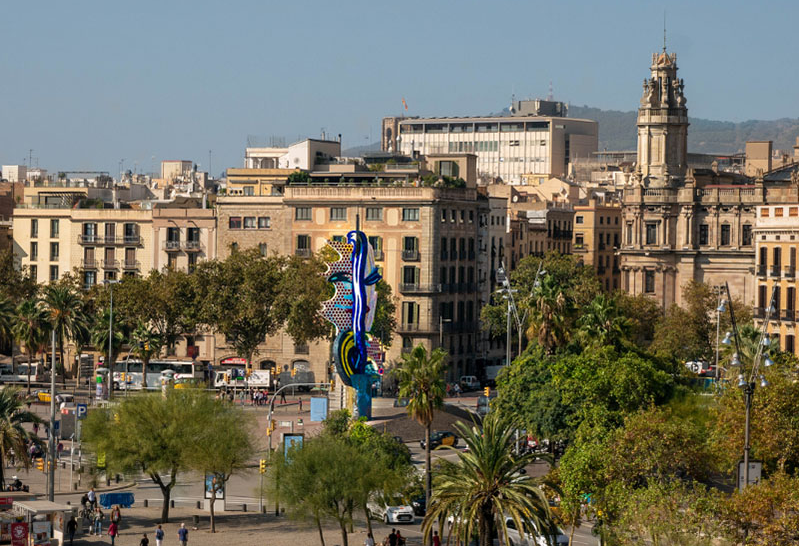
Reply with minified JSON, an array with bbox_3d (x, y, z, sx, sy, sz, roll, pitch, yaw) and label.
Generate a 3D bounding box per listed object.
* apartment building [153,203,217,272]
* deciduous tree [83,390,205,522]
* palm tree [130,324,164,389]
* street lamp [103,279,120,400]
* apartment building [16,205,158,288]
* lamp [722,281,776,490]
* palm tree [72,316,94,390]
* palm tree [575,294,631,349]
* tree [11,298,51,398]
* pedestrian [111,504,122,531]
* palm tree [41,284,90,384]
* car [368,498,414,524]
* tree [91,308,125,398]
[{"bbox_3d":[-26.422,2.933,379.940,9.500,24.200,13.000,1,0,24],"label":"apartment building"},{"bbox_3d":[-15.740,11.385,170.981,7.200,7.900,6.800,1,0,0],"label":"deciduous tree"},{"bbox_3d":[-28.751,9.712,314.931,3.700,8.100,3.700,1,1,0],"label":"palm tree"},{"bbox_3d":[-32.800,7.577,315.967,2.100,13.600,0.500,1,0,0],"label":"street lamp"},{"bbox_3d":[-39.217,2.508,372.186,20.400,23.000,15.000,1,0,18],"label":"apartment building"},{"bbox_3d":[19.435,8.312,154.528,3.200,15.500,1.800,1,0,0],"label":"lamp"},{"bbox_3d":[-36.538,9.329,319.928,2.800,8.400,2.800,1,1,0],"label":"palm tree"},{"bbox_3d":[19.384,8.749,261.967,4.800,13.300,4.800,1,0,0],"label":"palm tree"},{"bbox_3d":[-42.682,8.705,321.973,4.200,11.000,4.200,1,0,0],"label":"tree"},{"bbox_3d":[-16.717,14.574,163.549,0.520,1.660,0.400,1,0,6],"label":"pedestrian"},{"bbox_3d":[-38.317,7.480,317.896,5.500,12.100,5.500,1,1,0],"label":"palm tree"},{"bbox_3d":[-0.567,15.716,185.486,1.800,1.600,4.300,1,1,-19],"label":"car"},{"bbox_3d":[-33.751,9.239,320.975,3.800,10.200,3.800,1,0,0],"label":"tree"}]

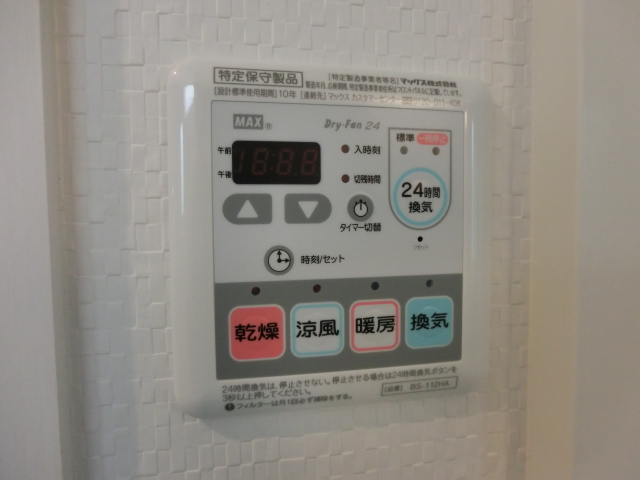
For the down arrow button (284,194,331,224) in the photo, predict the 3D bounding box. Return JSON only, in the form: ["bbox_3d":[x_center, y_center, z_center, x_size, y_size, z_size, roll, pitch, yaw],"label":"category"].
[{"bbox_3d":[-0.004,-0.011,0.157,0.017,0.011,0.003,-1,3,-12],"label":"down arrow button"}]

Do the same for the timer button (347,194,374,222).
[{"bbox_3d":[0.015,-0.011,0.161,0.010,0.010,0.003,-1,3,-12],"label":"timer button"}]

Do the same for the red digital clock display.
[{"bbox_3d":[-0.015,-0.027,0.154,0.031,0.015,0.004,-1,3,-12],"label":"red digital clock display"}]

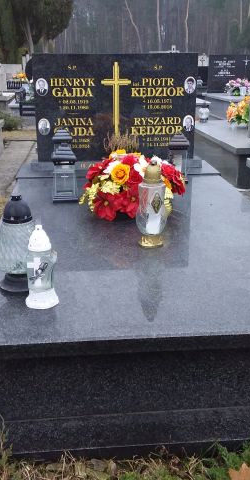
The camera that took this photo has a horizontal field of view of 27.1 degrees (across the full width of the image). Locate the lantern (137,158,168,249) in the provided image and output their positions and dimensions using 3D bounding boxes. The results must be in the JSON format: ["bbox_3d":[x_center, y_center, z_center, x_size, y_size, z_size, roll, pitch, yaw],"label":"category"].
[{"bbox_3d":[0.116,-0.154,2.178,0.134,0.361,0.134,-1,20,-5],"label":"lantern"}]

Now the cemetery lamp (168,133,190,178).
[{"bbox_3d":[0.300,-0.466,2.886,0.124,0.264,0.124,-2,20,-5],"label":"cemetery lamp"}]

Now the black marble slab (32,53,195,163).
[{"bbox_3d":[-0.053,-0.794,3.128,0.956,0.624,0.080,-2,20,-5],"label":"black marble slab"}]

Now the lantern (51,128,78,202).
[{"bbox_3d":[-0.333,-0.397,2.861,0.131,0.347,0.131,-1,20,-5],"label":"lantern"}]

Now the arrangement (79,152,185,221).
[{"bbox_3d":[0.040,-0.320,2.755,0.565,0.280,0.420,-1,20,-5],"label":"arrangement"}]

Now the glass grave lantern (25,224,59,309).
[{"bbox_3d":[-0.234,0.070,1.440,0.102,0.228,0.102,-2,20,-5],"label":"glass grave lantern"}]

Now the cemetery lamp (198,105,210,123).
[{"bbox_3d":[0.842,-1.345,5.486,0.116,0.165,0.116,-2,20,-5],"label":"cemetery lamp"}]

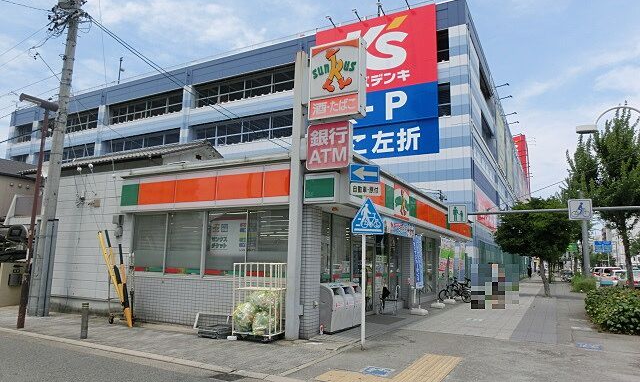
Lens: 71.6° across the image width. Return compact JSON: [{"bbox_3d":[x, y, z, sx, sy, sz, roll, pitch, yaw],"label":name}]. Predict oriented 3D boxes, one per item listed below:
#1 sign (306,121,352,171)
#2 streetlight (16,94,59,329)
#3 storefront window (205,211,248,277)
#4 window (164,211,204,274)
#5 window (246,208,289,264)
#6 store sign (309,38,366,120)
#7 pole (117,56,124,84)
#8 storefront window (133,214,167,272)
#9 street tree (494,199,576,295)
[{"bbox_3d":[0.206,-0.926,9.335,0.990,0.970,0.160,-4,-10,27],"label":"sign"},{"bbox_3d":[-6.693,0.433,10.156,0.200,5.260,0.900,-4,-10,27],"label":"streetlight"},{"bbox_3d":[-2.212,1.222,10.375,1.250,1.601,0.100,-4,-10,27],"label":"storefront window"},{"bbox_3d":[-3.331,1.287,10.946,1.265,1.595,0.100,-4,-10,27],"label":"window"},{"bbox_3d":[-1.132,1.151,9.825,1.189,1.611,0.100,-4,-10,27],"label":"window"},{"bbox_3d":[0.382,-2.316,9.475,1.170,1.620,0.370,-4,-10,27],"label":"store sign"},{"bbox_3d":[-19.449,-11.651,43.130,0.400,3.050,0.400,-4,-10,28],"label":"pole"},{"bbox_3d":[-4.429,1.349,11.507,1.214,1.595,0.100,-4,-10,27],"label":"storefront window"},{"bbox_3d":[10.782,2.827,22.200,3.800,4.950,3.700,1,-9,0],"label":"street tree"}]

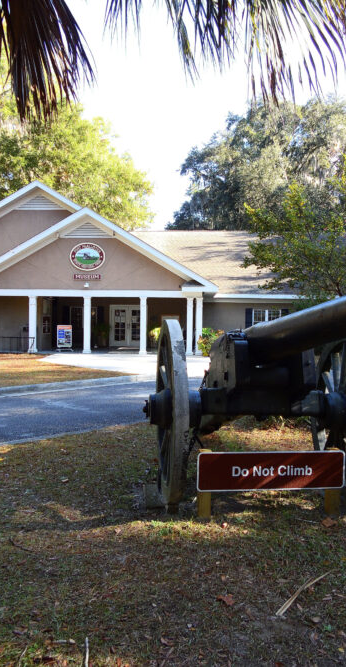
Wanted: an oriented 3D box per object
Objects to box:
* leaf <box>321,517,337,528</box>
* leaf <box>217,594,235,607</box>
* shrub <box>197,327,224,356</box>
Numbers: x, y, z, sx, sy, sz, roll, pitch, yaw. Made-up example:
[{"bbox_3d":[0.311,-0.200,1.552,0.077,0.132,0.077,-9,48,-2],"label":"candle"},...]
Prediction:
[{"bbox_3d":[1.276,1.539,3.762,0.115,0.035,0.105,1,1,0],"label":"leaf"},{"bbox_3d":[0.313,1.557,2.699,0.100,0.025,0.090,1,1,17],"label":"leaf"},{"bbox_3d":[1.769,0.358,20.200,1.450,1.300,1.250,1,1,0],"label":"shrub"}]

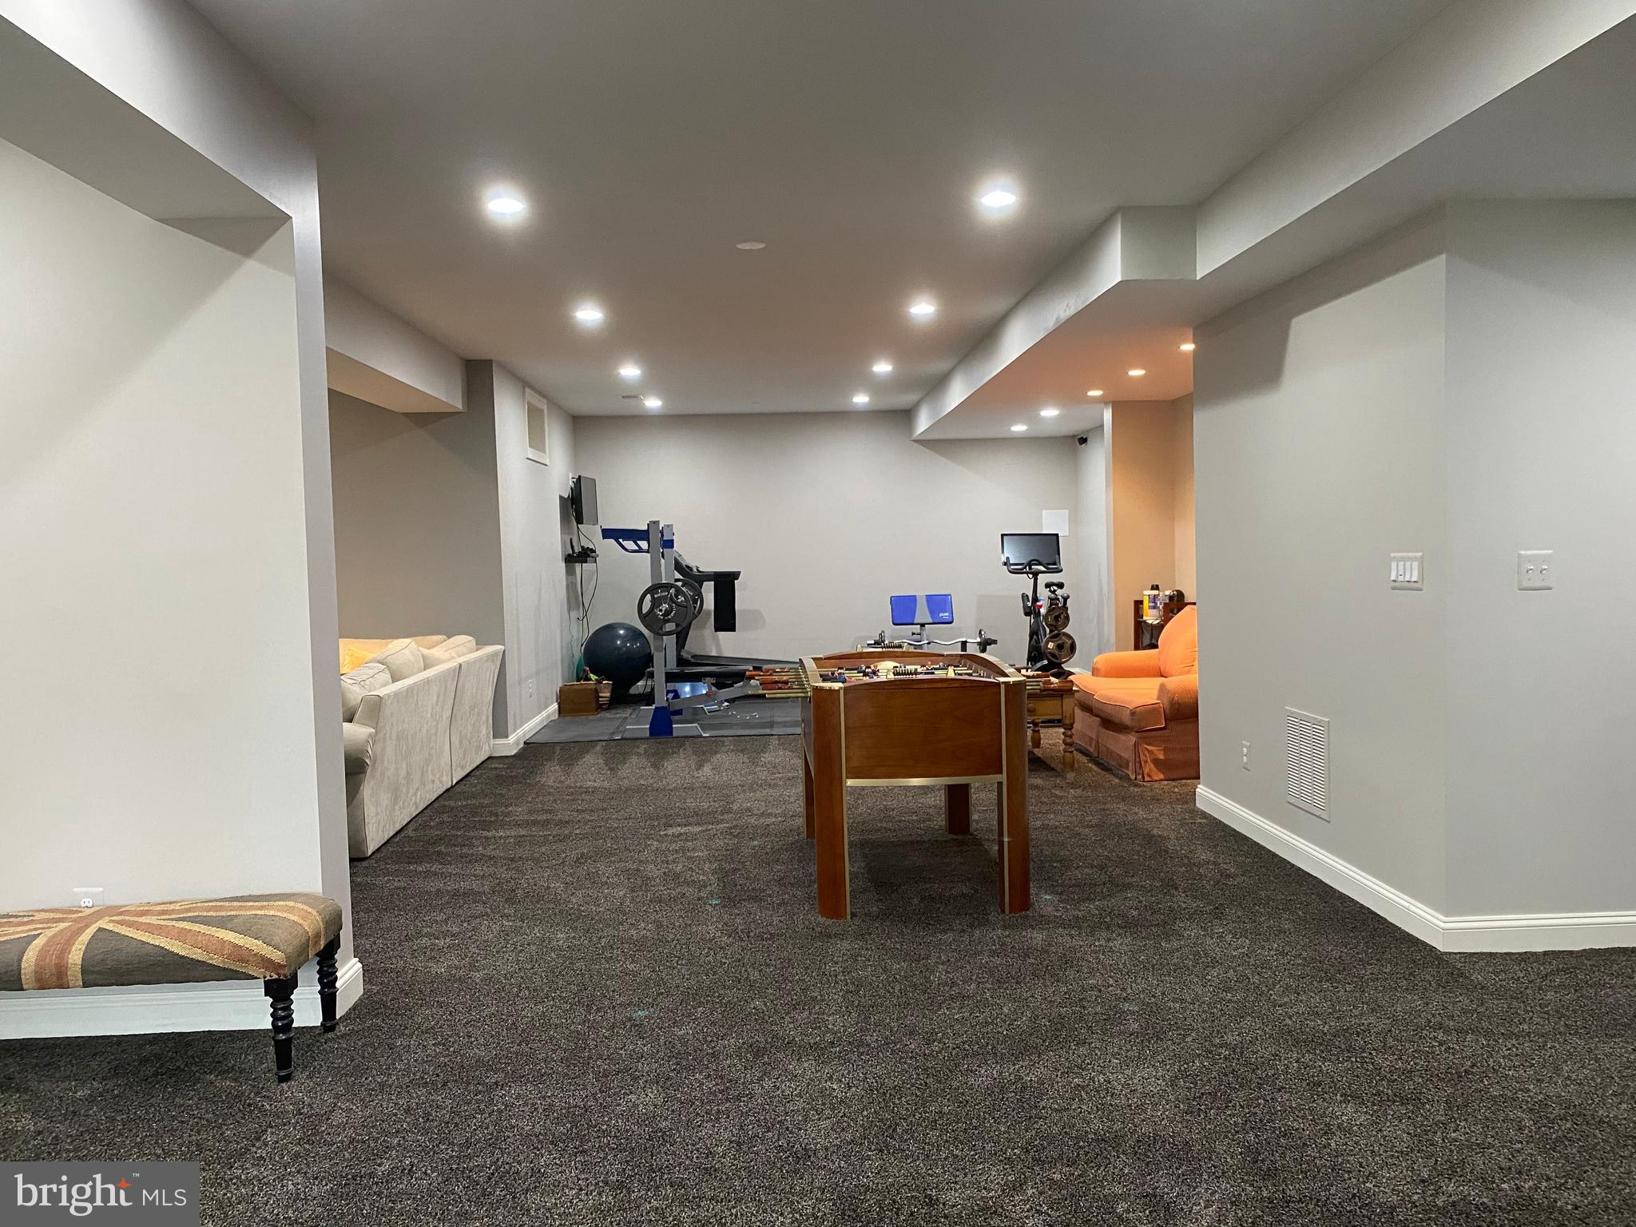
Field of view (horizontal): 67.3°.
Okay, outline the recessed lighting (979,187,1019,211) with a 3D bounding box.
[{"bbox_3d":[0.682,-1.568,4.637,0.155,0.040,0.155,-2,3,-3],"label":"recessed lighting"}]

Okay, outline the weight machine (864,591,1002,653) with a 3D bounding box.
[{"bbox_3d":[1.036,0.295,11.308,1.200,0.897,0.950,-2,3,-3],"label":"weight machine"}]

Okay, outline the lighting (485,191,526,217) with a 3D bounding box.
[{"bbox_3d":[-1.159,-1.517,4.565,0.155,0.040,0.155,-2,3,-3],"label":"lighting"}]

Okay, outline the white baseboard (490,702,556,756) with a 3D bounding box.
[{"bbox_3d":[-2.209,0.869,9.436,0.140,0.120,2.000,-2,3,-2],"label":"white baseboard"}]

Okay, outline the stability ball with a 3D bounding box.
[{"bbox_3d":[-1.848,0.404,11.365,0.635,0.635,0.635,-2,3,-3],"label":"stability ball"}]

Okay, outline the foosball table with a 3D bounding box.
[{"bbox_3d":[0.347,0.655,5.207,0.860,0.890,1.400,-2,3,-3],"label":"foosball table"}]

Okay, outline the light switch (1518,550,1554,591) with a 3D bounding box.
[{"bbox_3d":[2.339,-0.138,3.997,0.115,0.119,0.014,-2,3,-3],"label":"light switch"}]

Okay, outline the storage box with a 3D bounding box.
[{"bbox_3d":[-2.012,0.723,10.468,0.320,0.260,0.280,-2,3,-3],"label":"storage box"}]

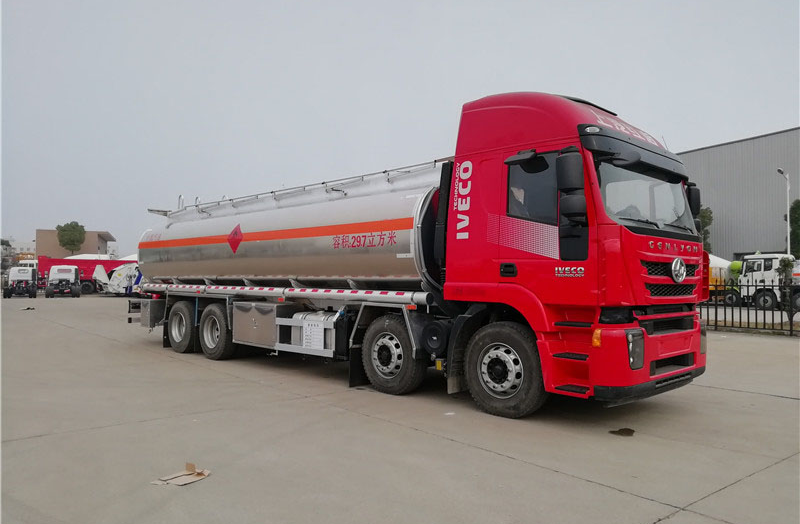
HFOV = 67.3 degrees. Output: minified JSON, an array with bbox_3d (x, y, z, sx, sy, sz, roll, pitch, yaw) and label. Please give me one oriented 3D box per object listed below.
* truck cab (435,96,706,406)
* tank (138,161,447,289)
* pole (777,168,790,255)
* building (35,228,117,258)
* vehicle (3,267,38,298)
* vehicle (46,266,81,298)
[{"bbox_3d":[2.206,-0.273,7.322,2.340,3.450,2.550,-1,-2,44],"label":"truck cab"},{"bbox_3d":[-1.984,-0.318,11.414,8.850,1.880,2.480,-1,-2,44],"label":"tank"},{"bbox_3d":[24.982,-1.652,38.920,0.950,8.800,0.250,1,-2,-32],"label":"pole"},{"bbox_3d":[-60.925,-0.373,115.520,11.300,9.500,22.000,1,-2,-21],"label":"building"},{"bbox_3d":[-27.683,1.396,44.024,2.400,2.400,6.400,1,-2,-30],"label":"vehicle"},{"bbox_3d":[-24.677,1.413,44.044,2.400,2.400,6.400,1,-2,-29],"label":"vehicle"}]

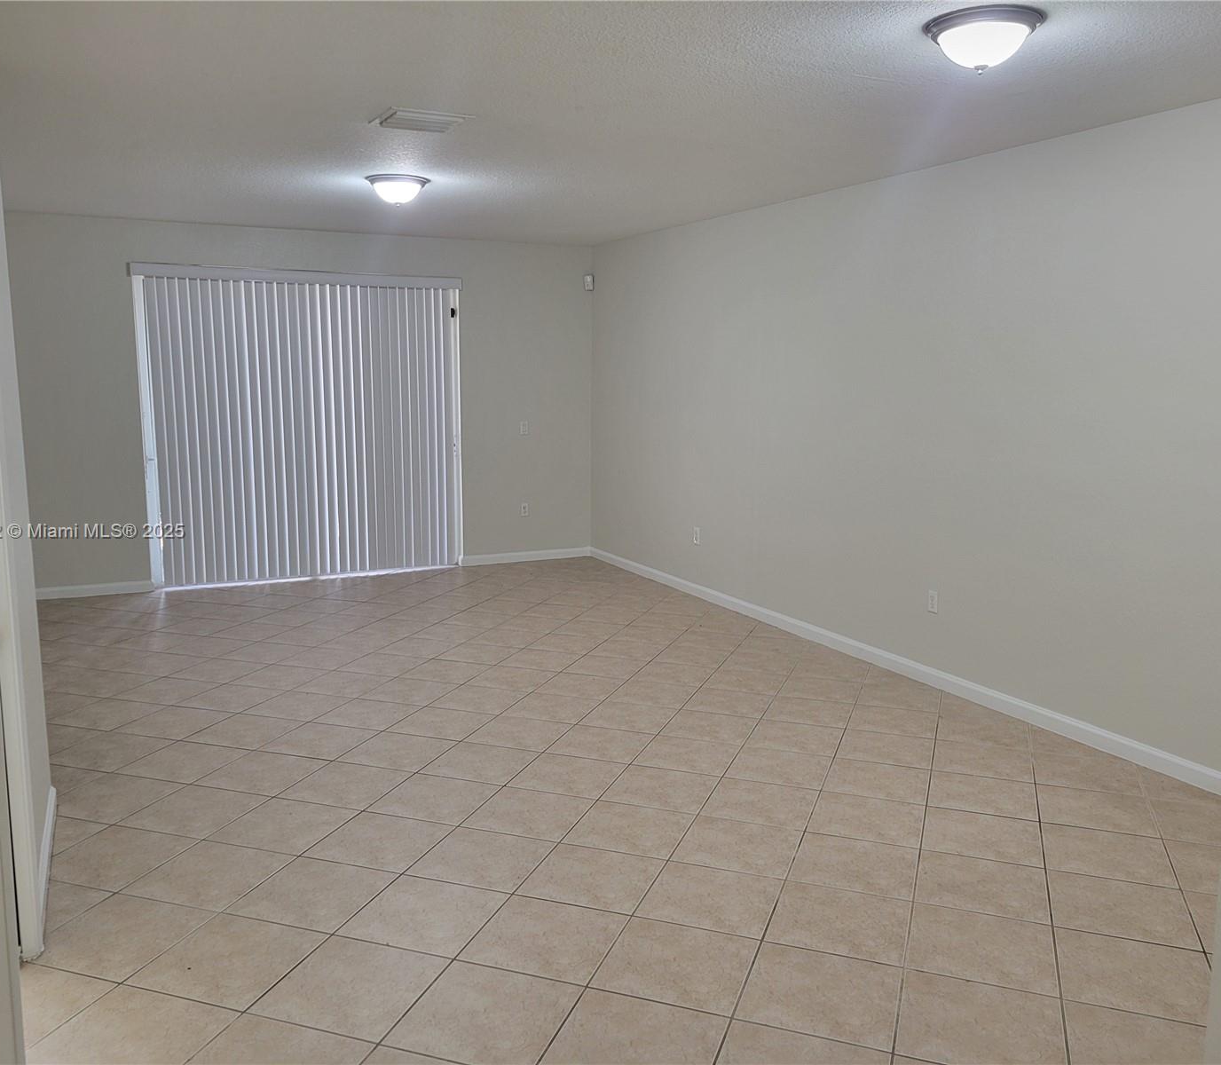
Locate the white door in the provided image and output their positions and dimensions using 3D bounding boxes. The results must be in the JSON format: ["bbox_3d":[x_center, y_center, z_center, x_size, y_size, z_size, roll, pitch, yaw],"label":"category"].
[{"bbox_3d":[-2.366,-0.826,8.485,2.472,2.379,0.110,-4,10,-26],"label":"white door"}]

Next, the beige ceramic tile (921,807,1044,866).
[{"bbox_3d":[1.384,1.129,3.967,0.404,0.010,0.404,3,9,19],"label":"beige ceramic tile"}]

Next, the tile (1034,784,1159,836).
[{"bbox_3d":[1.899,1.093,4.242,0.405,0.010,0.405,3,9,19],"label":"tile"}]

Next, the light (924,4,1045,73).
[{"bbox_3d":[1.172,-1.518,3.347,0.360,0.142,0.360,0,9,0],"label":"light"}]

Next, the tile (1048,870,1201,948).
[{"bbox_3d":[1.603,1.186,3.382,0.400,0.010,0.400,3,9,19],"label":"tile"}]

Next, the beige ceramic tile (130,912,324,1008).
[{"bbox_3d":[-1.105,1.244,3.106,0.404,0.010,0.404,3,9,19],"label":"beige ceramic tile"}]

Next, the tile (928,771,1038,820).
[{"bbox_3d":[1.512,1.069,4.375,0.405,0.010,0.405,3,9,19],"label":"tile"}]

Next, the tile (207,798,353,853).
[{"bbox_3d":[-1.206,1.091,3.980,0.395,0.010,0.395,3,9,19],"label":"tile"}]

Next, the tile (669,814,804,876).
[{"bbox_3d":[0.463,1.126,3.835,0.395,0.010,0.395,3,9,19],"label":"tile"}]

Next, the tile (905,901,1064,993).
[{"bbox_3d":[1.109,1.240,3.212,0.405,0.010,0.405,3,9,19],"label":"tile"}]

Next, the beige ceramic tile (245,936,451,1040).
[{"bbox_3d":[-0.712,1.259,2.994,0.405,0.010,0.405,3,9,19],"label":"beige ceramic tile"}]

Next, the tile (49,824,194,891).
[{"bbox_3d":[-1.746,1.140,3.755,0.404,0.010,0.404,3,9,19],"label":"tile"}]

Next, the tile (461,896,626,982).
[{"bbox_3d":[-0.190,1.226,3.243,0.405,0.010,0.405,3,9,19],"label":"tile"}]

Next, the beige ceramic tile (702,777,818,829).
[{"bbox_3d":[0.603,1.078,4.255,0.405,0.010,0.405,3,9,19],"label":"beige ceramic tile"}]

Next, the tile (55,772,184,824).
[{"bbox_3d":[-1.976,1.046,4.237,0.395,0.010,0.395,3,9,19],"label":"tile"}]

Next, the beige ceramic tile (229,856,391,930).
[{"bbox_3d":[-0.951,1.161,3.423,0.400,0.010,0.400,3,9,19],"label":"beige ceramic tile"}]

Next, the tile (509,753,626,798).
[{"bbox_3d":[-0.171,1.032,4.525,0.405,0.010,0.405,3,9,19],"label":"tile"}]

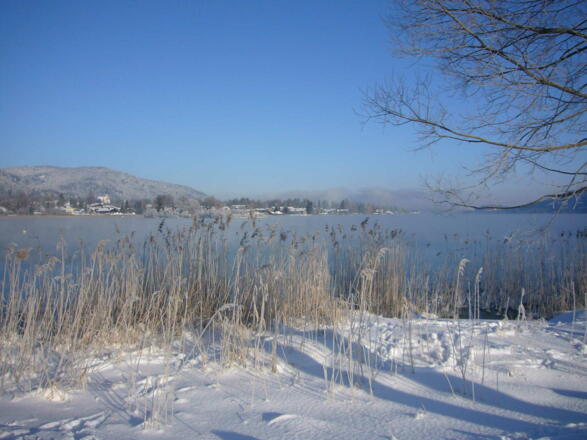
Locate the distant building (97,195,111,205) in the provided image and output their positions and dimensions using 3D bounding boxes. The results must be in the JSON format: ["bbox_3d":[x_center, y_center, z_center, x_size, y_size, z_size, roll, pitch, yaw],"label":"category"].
[{"bbox_3d":[-188.119,-20.297,470.000,13.000,10.000,11.000,0,1,-19],"label":"distant building"}]

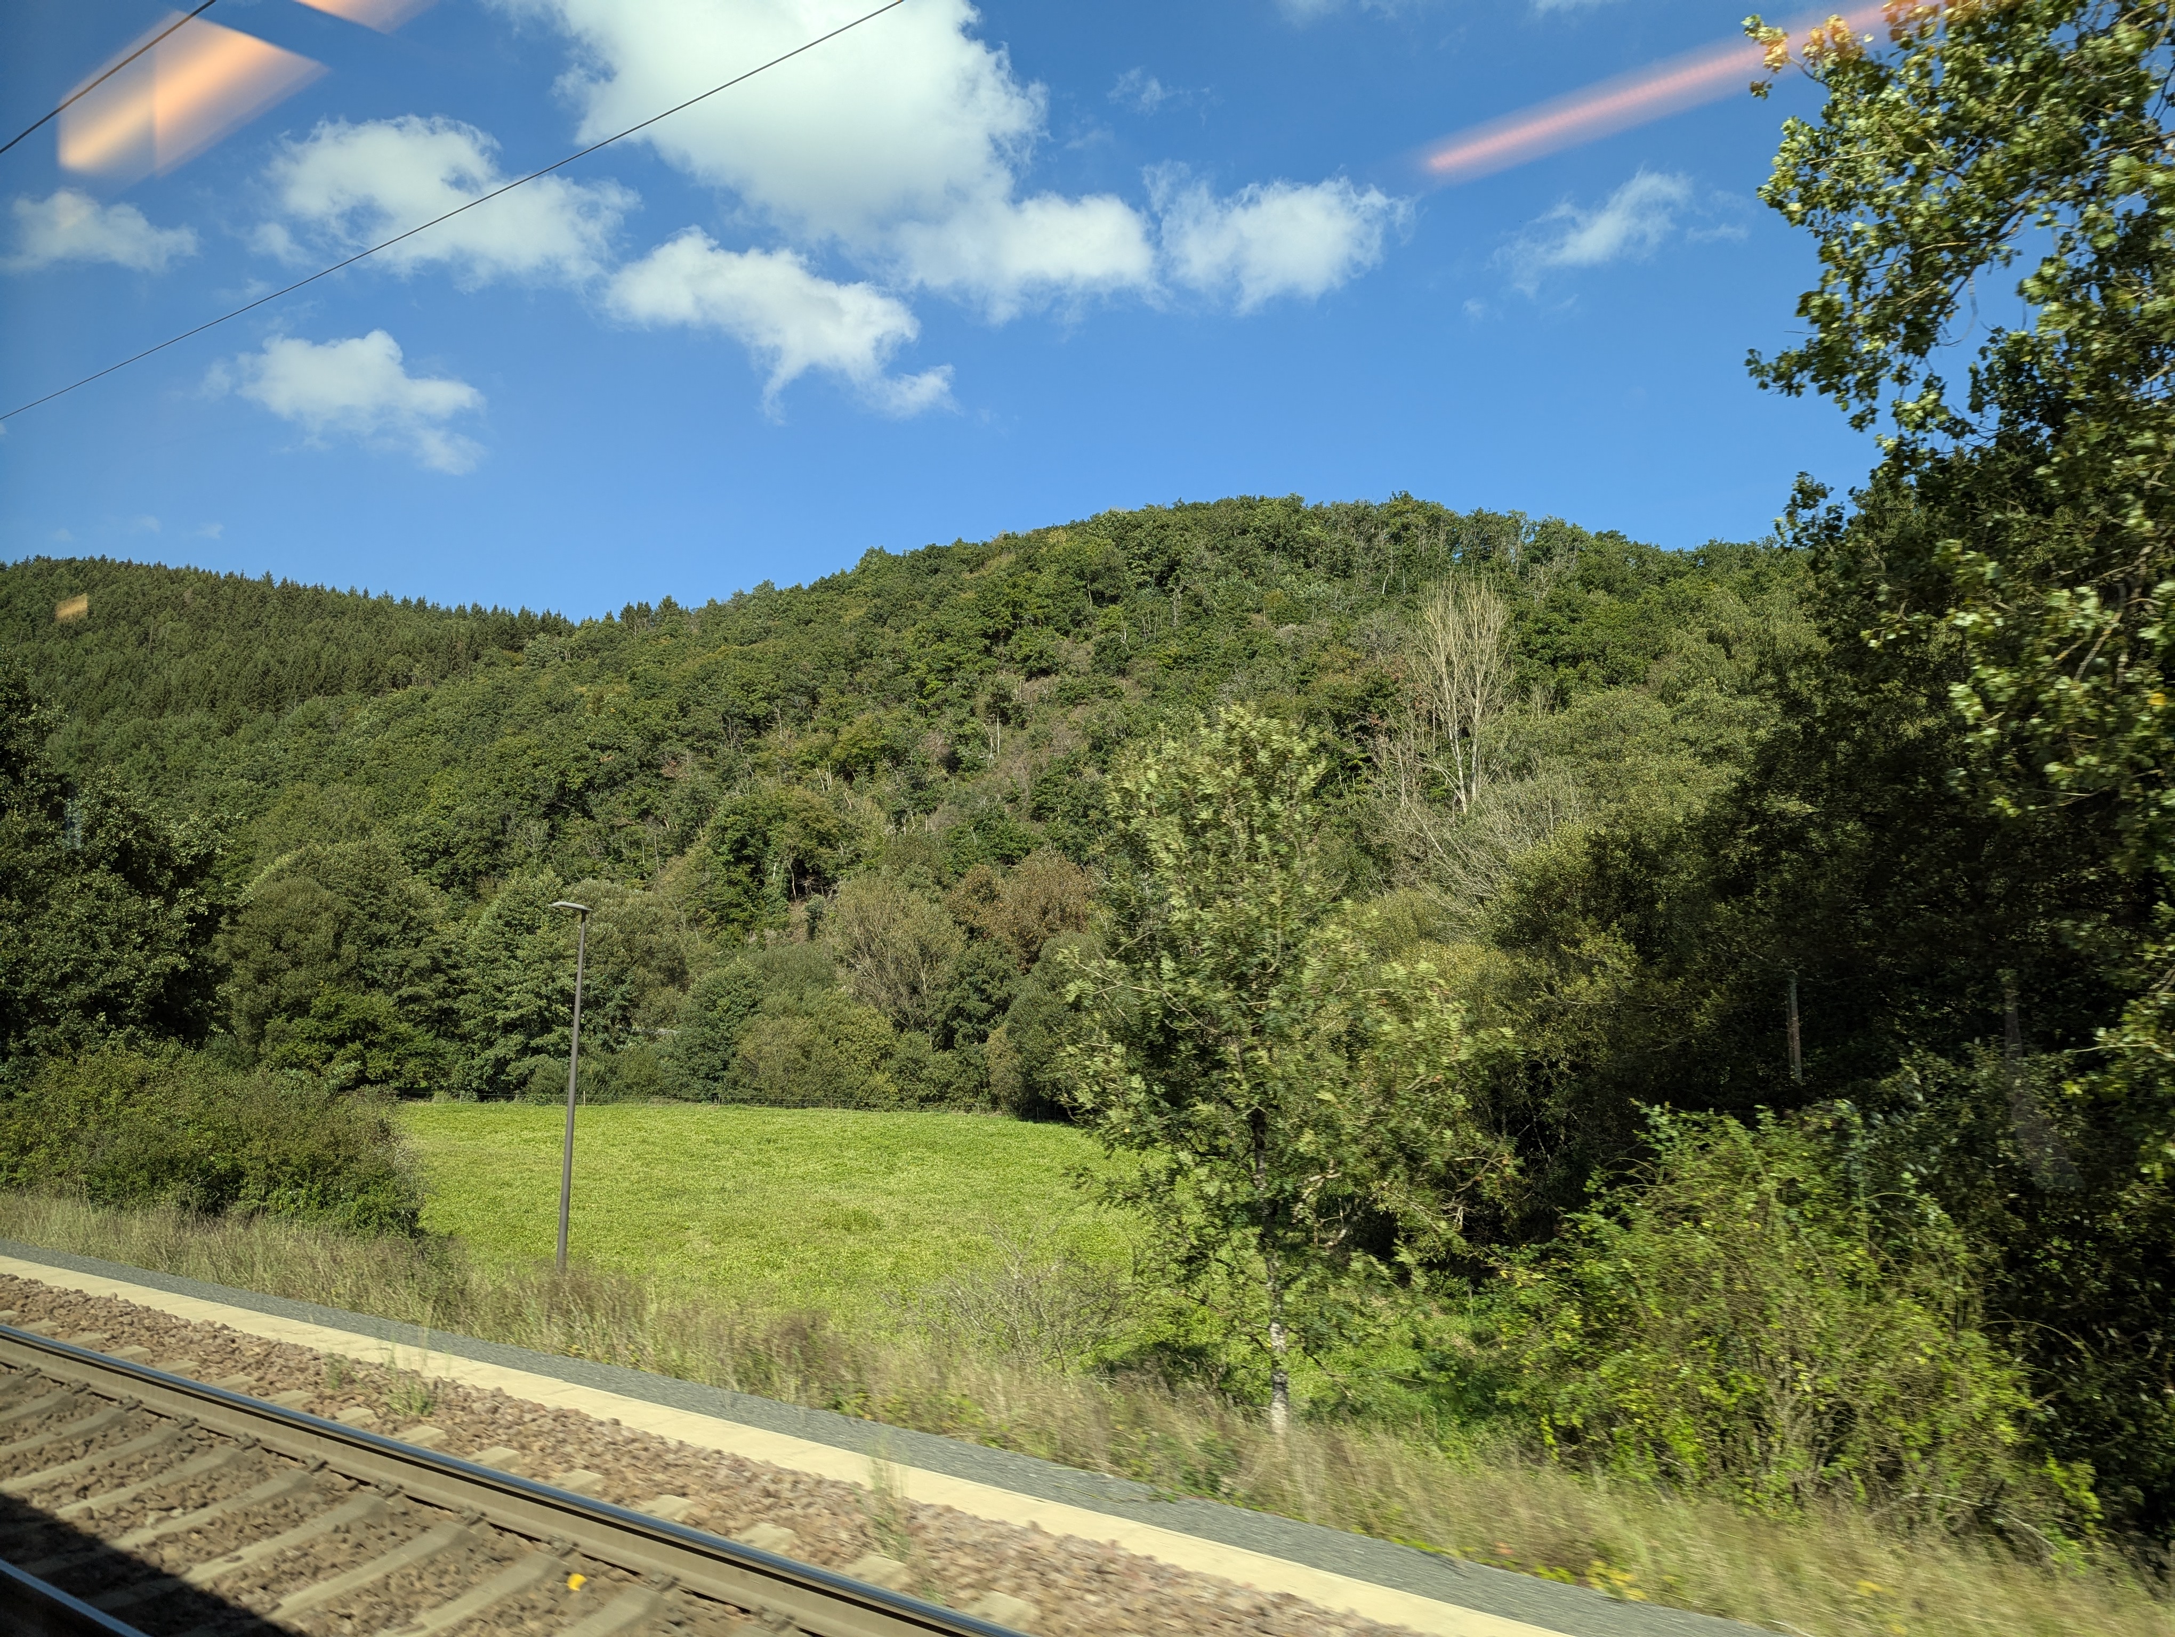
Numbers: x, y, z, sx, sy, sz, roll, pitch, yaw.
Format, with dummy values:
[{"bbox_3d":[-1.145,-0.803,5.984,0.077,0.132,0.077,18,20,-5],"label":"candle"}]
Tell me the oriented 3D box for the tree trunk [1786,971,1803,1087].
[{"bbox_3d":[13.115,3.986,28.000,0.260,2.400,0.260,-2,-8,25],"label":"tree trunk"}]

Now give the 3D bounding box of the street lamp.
[{"bbox_3d":[-7.087,3.730,20.130,0.250,5.200,0.650,-6,-11,36],"label":"street lamp"}]

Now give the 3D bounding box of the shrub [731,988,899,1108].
[{"bbox_3d":[-15.732,13.382,87.698,9.000,6.700,7.000,2,-9,-10],"label":"shrub"}]

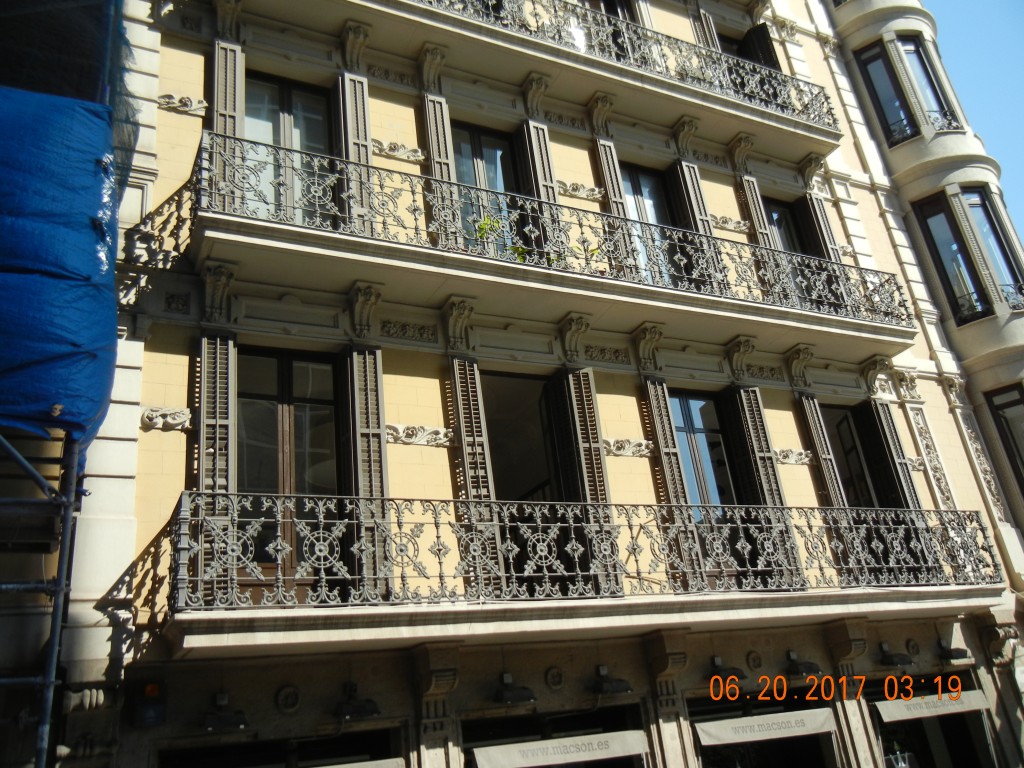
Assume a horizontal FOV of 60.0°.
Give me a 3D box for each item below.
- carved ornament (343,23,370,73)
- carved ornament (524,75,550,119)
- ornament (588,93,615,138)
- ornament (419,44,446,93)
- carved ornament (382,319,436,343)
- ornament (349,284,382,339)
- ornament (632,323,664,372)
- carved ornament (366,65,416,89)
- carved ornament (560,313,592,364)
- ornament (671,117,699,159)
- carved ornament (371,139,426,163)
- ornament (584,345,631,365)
[{"bbox_3d":[-2.025,-4.373,11.616,0.330,0.500,0.360,5,-27,-27],"label":"carved ornament"},{"bbox_3d":[0.407,-4.185,13.018,0.316,0.601,0.300,6,-27,-27],"label":"carved ornament"},{"bbox_3d":[1.438,-4.158,13.786,0.350,0.610,0.350,5,-28,-28],"label":"ornament"},{"bbox_3d":[-1.053,-4.280,12.113,0.320,0.500,0.360,5,-27,-27],"label":"ornament"},{"bbox_3d":[-1.213,-0.632,10.626,0.720,0.235,0.070,5,-27,-27],"label":"carved ornament"},{"bbox_3d":[-1.637,-0.803,10.071,0.316,0.585,0.300,6,-27,-27],"label":"ornament"},{"bbox_3d":[1.902,-0.497,12.007,0.340,0.580,0.350,5,-28,-28],"label":"ornament"},{"bbox_3d":[-1.663,-4.262,12.295,0.700,0.215,0.070,5,-27,-27],"label":"carved ornament"},{"bbox_3d":[0.837,-0.571,11.543,0.300,0.620,0.350,5,-27,-27],"label":"carved ornament"},{"bbox_3d":[2.869,-3.940,14.292,0.323,0.593,0.300,6,-27,-27],"label":"ornament"},{"bbox_3d":[-1.481,-3.005,11.442,0.790,0.230,0.110,5,-27,-27],"label":"carved ornament"},{"bbox_3d":[1.298,-0.393,11.909,0.720,0.235,0.070,5,-27,-27],"label":"ornament"}]

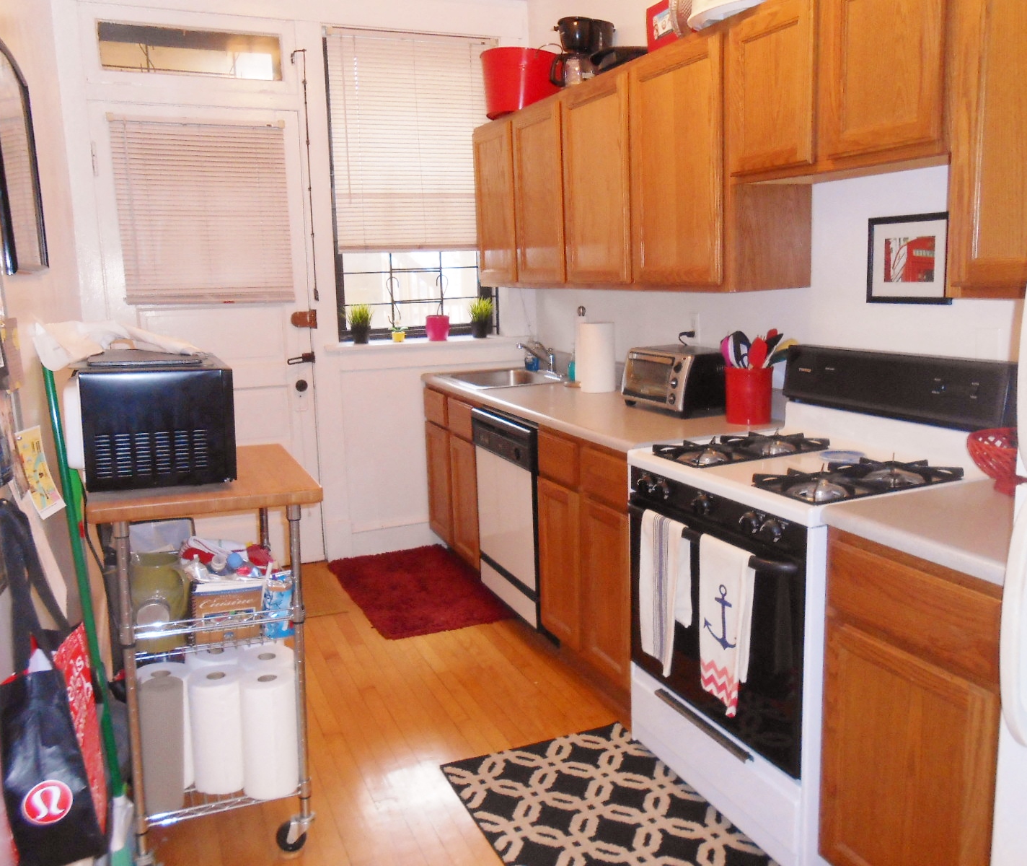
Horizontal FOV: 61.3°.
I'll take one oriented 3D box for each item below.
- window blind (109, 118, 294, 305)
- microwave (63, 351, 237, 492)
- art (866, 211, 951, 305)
[{"bbox_3d":[-1.338,-0.965,3.785,0.712,0.775,0.040,-6,11,-23],"label":"window blind"},{"bbox_3d":[-0.936,-0.043,2.252,0.365,0.275,0.455,-5,11,-20],"label":"microwave"},{"bbox_3d":[1.065,-0.466,2.329,0.020,0.232,0.275,-7,12,-23],"label":"art"}]

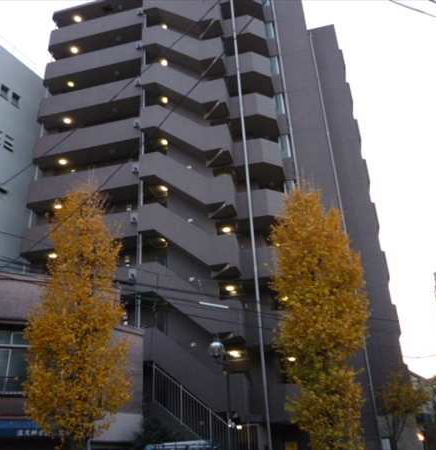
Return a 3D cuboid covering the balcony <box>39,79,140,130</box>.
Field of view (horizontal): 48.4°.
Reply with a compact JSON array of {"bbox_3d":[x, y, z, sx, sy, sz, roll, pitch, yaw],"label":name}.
[{"bbox_3d":[-7.099,-6.851,28.037,6.339,1.411,1.400,-9,-27,12],"label":"balcony"}]

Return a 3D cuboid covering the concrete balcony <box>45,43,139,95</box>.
[{"bbox_3d":[-7.236,-9.357,29.279,6.339,1.411,1.400,-9,-27,12],"label":"concrete balcony"}]

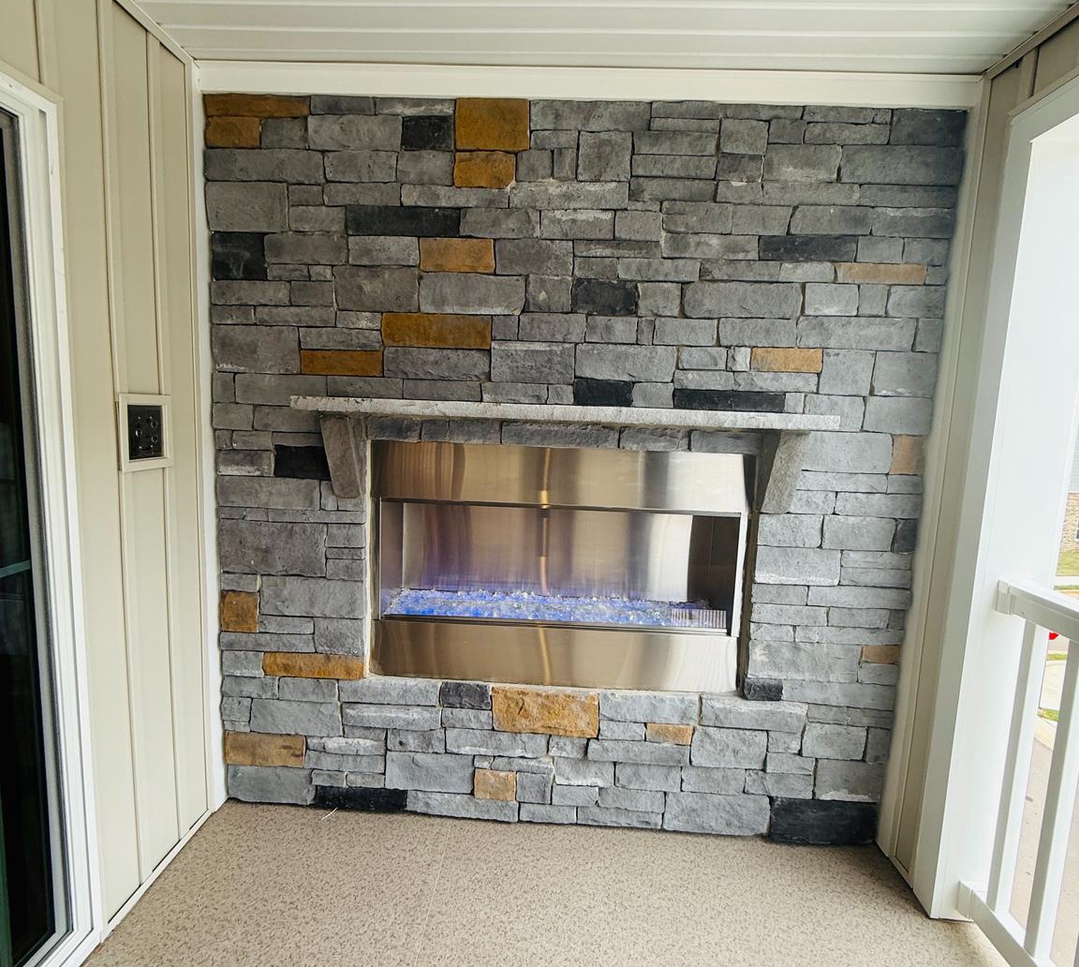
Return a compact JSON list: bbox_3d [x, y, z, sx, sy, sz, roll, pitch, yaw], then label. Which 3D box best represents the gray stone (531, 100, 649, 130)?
[{"bbox_3d":[0.151,-1.105,1.767,0.349,0.075,0.060,2,7,2],"label":"gray stone"}]

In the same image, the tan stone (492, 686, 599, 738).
[{"bbox_3d":[0.023,0.761,1.973,0.355,0.155,0.055,2,7,2],"label":"tan stone"}]

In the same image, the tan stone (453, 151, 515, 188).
[{"bbox_3d":[-0.169,-0.970,1.823,0.189,0.105,0.060,2,6,2],"label":"tan stone"}]

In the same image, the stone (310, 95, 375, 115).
[{"bbox_3d":[-0.591,-1.140,1.780,0.194,0.051,0.070,2,7,2],"label":"stone"}]

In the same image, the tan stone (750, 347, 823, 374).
[{"bbox_3d":[0.776,-0.389,1.854,0.220,0.076,0.060,2,6,2],"label":"tan stone"}]

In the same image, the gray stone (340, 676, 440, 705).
[{"bbox_3d":[-0.504,0.698,1.994,0.343,0.085,0.070,2,7,2],"label":"gray stone"}]

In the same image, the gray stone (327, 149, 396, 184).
[{"bbox_3d":[-0.545,-0.972,1.805,0.224,0.087,0.060,2,7,2],"label":"gray stone"}]

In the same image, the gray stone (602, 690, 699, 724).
[{"bbox_3d":[0.367,0.750,1.991,0.322,0.106,0.060,2,6,2],"label":"gray stone"}]

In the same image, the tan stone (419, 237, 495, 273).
[{"bbox_3d":[-0.252,-0.705,1.823,0.231,0.103,0.070,2,7,2],"label":"tan stone"}]

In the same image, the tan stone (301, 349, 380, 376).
[{"bbox_3d":[-0.627,-0.385,1.878,0.264,0.079,0.070,2,7,2],"label":"tan stone"}]

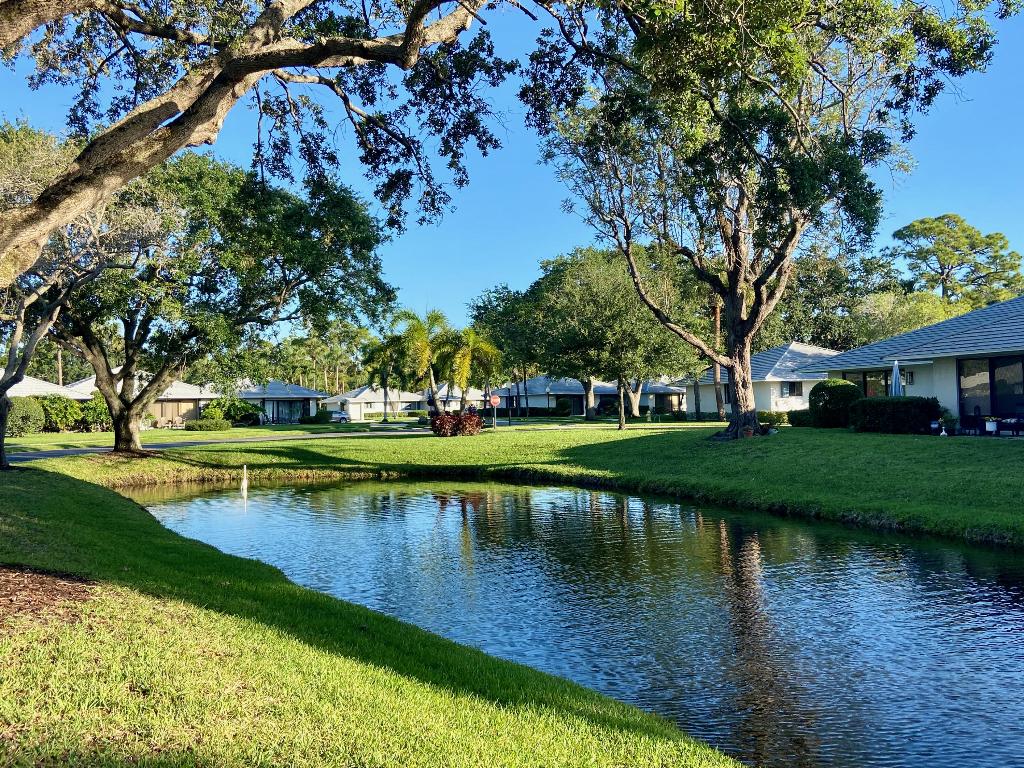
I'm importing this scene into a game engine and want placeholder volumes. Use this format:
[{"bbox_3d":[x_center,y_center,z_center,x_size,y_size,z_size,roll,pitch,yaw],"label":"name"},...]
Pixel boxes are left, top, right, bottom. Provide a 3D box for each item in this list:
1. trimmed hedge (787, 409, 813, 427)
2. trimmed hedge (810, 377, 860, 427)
[{"bbox_3d":[14.067,1.665,37.500,1.450,0.844,1.100,-1,-2,21],"label":"trimmed hedge"},{"bbox_3d":[13.586,0.819,32.300,2.270,2.100,2.100,0,-2,0],"label":"trimmed hedge"}]

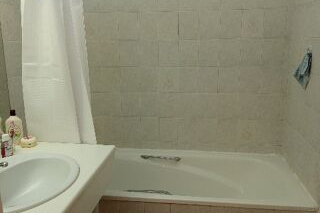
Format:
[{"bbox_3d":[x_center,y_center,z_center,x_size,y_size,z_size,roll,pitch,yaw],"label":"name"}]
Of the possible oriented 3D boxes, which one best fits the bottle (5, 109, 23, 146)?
[{"bbox_3d":[-0.774,0.110,1.565,0.081,0.189,0.050,-7,13,-27],"label":"bottle"}]

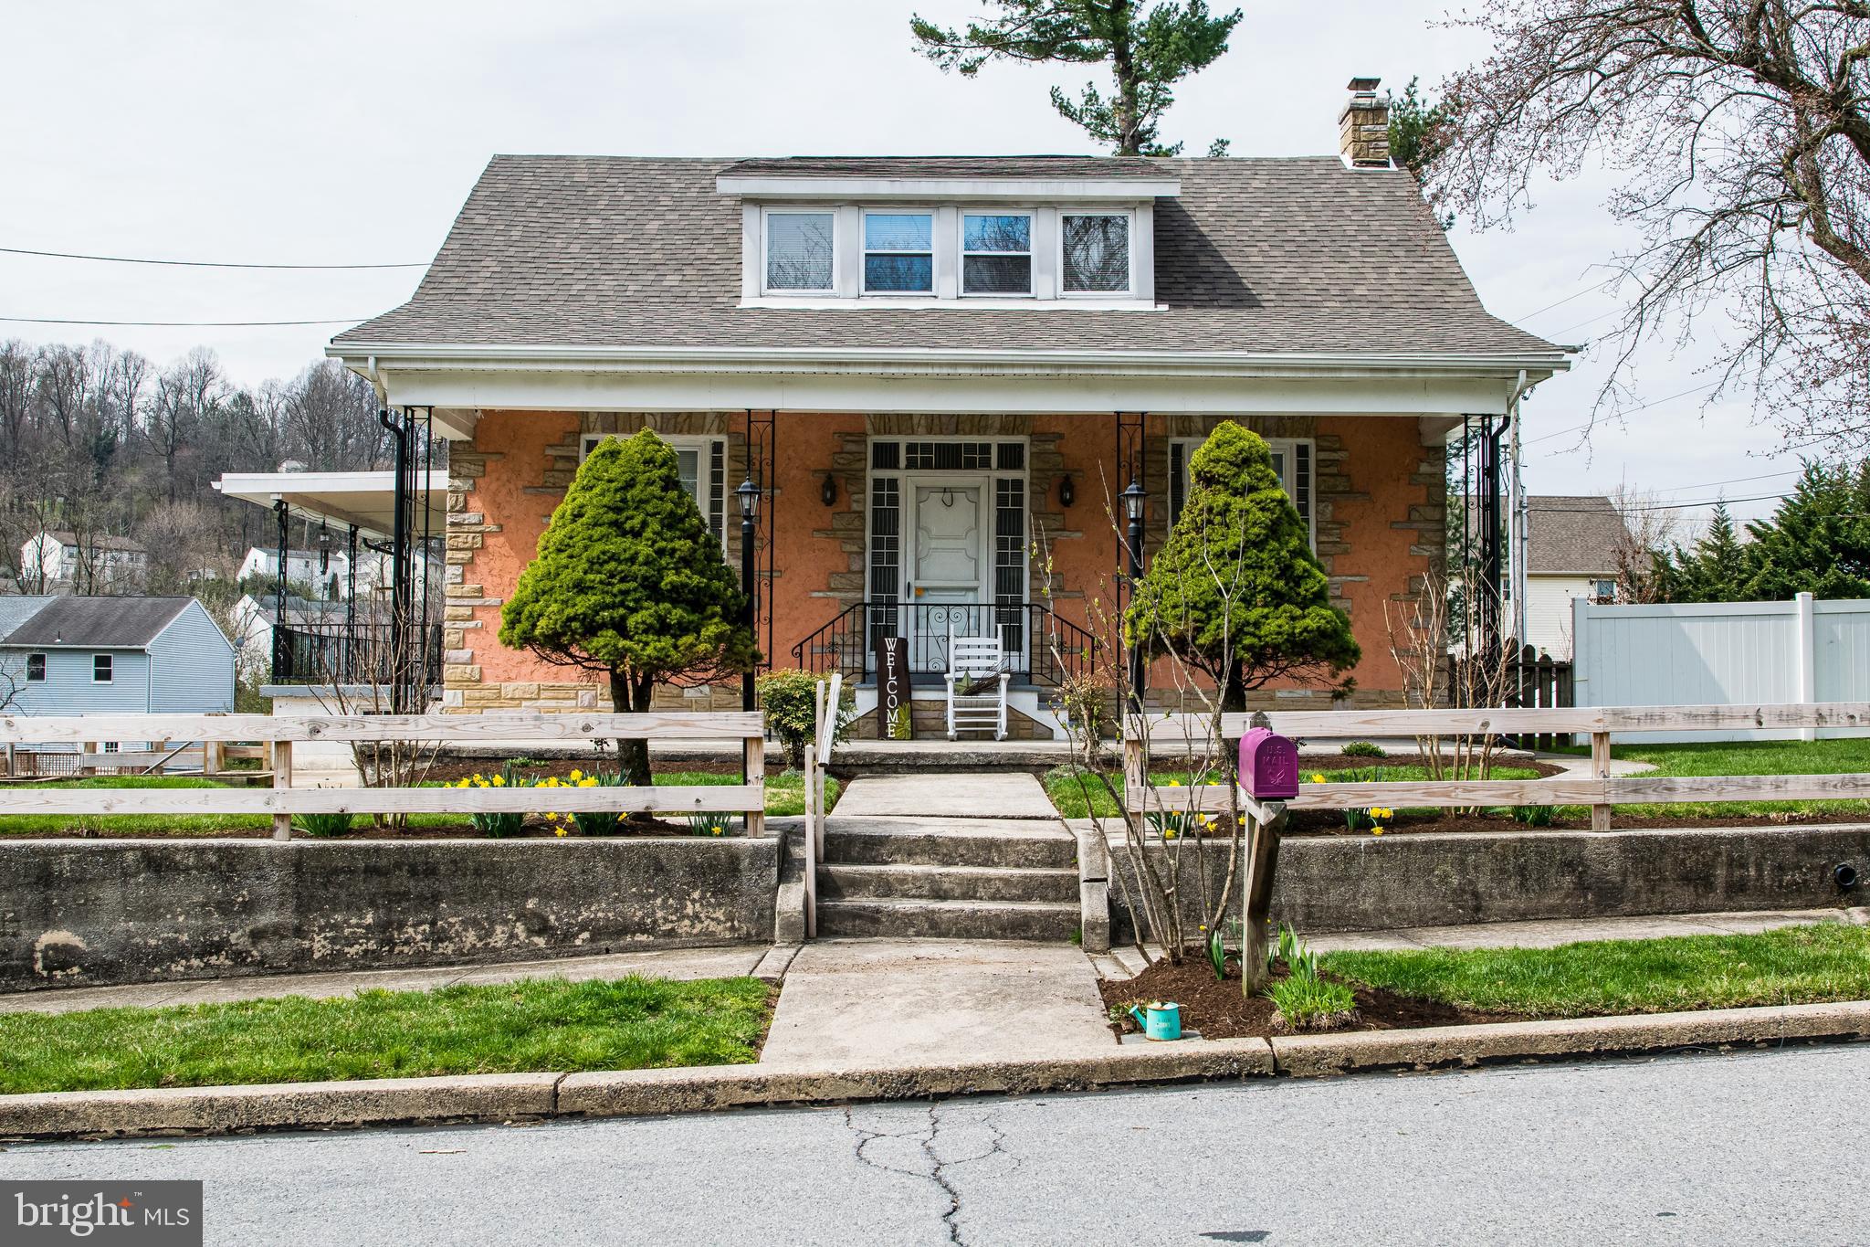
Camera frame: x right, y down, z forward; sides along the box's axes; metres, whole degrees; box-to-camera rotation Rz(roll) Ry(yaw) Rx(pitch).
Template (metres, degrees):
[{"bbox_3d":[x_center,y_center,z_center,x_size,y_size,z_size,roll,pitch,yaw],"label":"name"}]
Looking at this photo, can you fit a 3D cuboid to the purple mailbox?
[{"bbox_3d":[1.424,0.601,8.045,0.184,0.257,0.490,0,0,-1],"label":"purple mailbox"}]

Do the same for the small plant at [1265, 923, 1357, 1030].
[{"bbox_3d":[1.630,1.519,8.100,0.400,0.405,0.400,0,-2,-1],"label":"small plant"}]

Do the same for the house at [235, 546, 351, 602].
[{"bbox_3d":[-79.472,-6.006,231.566,6.217,6.174,11.672,-1,-3,35],"label":"house"}]

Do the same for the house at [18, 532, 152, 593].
[{"bbox_3d":[-119.515,-8.965,262.967,9.131,7.199,13.128,-1,-3,30],"label":"house"}]

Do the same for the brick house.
[{"bbox_3d":[0.047,-2.701,22.564,11.483,8.077,10.600,0,-2,-1],"label":"brick house"}]

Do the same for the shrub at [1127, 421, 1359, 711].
[{"bbox_3d":[1.760,-0.025,10.700,1.340,2.256,1.340,0,-2,-1],"label":"shrub"}]

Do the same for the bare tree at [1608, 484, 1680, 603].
[{"bbox_3d":[14.385,-0.443,38.000,1.900,4.754,1.900,0,-2,-1],"label":"bare tree"}]

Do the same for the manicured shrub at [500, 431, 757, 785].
[{"bbox_3d":[-1.743,0.012,10.650,1.470,2.220,1.470,0,-2,-1],"label":"manicured shrub"}]

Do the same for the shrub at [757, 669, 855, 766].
[{"bbox_3d":[-1.051,0.770,15.200,0.790,0.803,0.760,0,-2,-1],"label":"shrub"}]

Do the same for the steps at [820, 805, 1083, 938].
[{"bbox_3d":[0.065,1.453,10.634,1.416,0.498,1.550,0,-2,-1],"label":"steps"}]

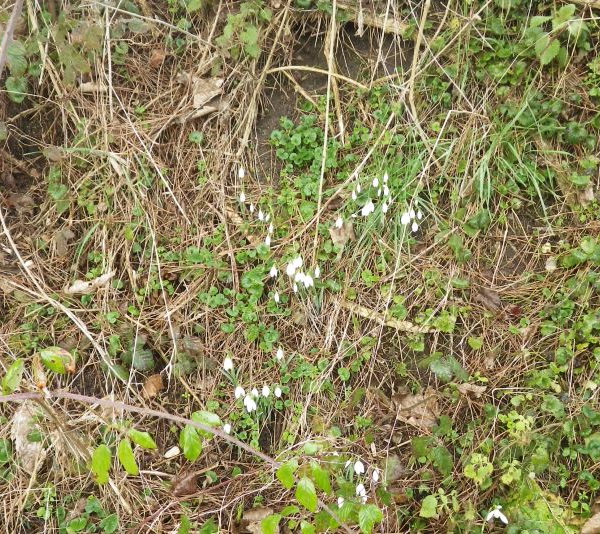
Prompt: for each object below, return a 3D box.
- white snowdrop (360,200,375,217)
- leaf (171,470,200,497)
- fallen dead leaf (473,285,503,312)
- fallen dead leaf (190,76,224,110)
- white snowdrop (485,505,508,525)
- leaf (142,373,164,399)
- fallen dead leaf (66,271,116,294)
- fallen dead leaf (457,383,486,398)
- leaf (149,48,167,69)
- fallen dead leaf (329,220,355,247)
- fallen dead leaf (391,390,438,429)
[{"bbox_3d":[0.133,-0.115,1.386,0.031,0.030,0.027,0,23,0],"label":"white snowdrop"},{"bbox_3d":[-0.196,0.366,1.197,0.039,0.020,0.053,37,70,16],"label":"leaf"},{"bbox_3d":[0.343,0.059,1.289,0.059,0.018,0.035,40,69,19],"label":"fallen dead leaf"},{"bbox_3d":[-0.207,-0.389,1.553,0.073,0.025,0.084,0,65,0],"label":"fallen dead leaf"},{"bbox_3d":[0.316,0.397,1.132,0.035,0.030,0.030,0,23,0],"label":"white snowdrop"},{"bbox_3d":[-0.267,0.212,1.272,0.034,0.015,0.053,28,68,12],"label":"leaf"},{"bbox_3d":[-0.387,0.029,1.304,0.095,0.020,0.030,-22,64,-11],"label":"fallen dead leaf"},{"bbox_3d":[0.294,0.212,1.208,0.048,0.018,0.027,5,62,2],"label":"fallen dead leaf"},{"bbox_3d":[-0.314,-0.463,1.565,0.036,0.015,0.050,2,62,1],"label":"leaf"},{"bbox_3d":[0.085,-0.070,1.404,0.050,0.020,0.058,0,65,0],"label":"fallen dead leaf"},{"bbox_3d":[0.206,0.248,1.250,0.086,0.025,0.079,0,65,0],"label":"fallen dead leaf"}]

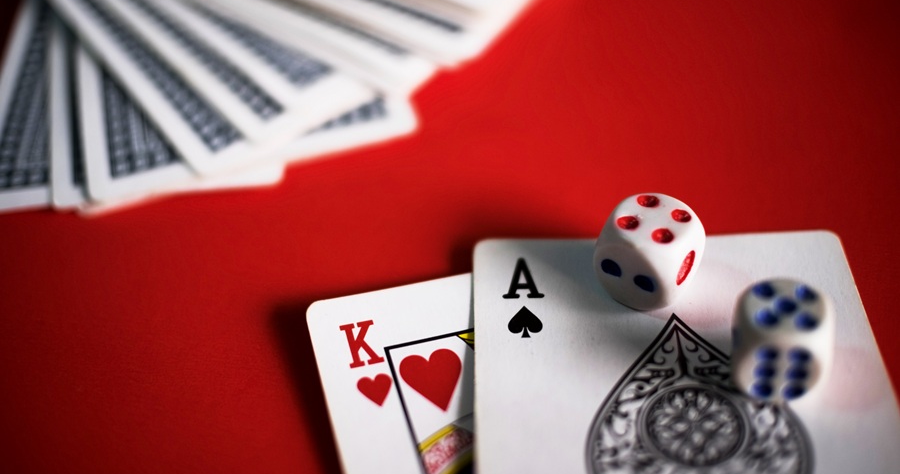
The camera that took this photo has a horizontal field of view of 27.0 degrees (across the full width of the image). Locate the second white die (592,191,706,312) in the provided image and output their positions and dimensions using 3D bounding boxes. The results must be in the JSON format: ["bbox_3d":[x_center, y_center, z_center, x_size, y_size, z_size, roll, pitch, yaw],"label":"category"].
[{"bbox_3d":[0.033,0.003,0.313,0.015,0.015,0.015,24,46,23],"label":"second white die"}]

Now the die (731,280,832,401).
[{"bbox_3d":[0.052,0.016,0.294,0.015,0.015,0.015,6,42,5],"label":"die"}]

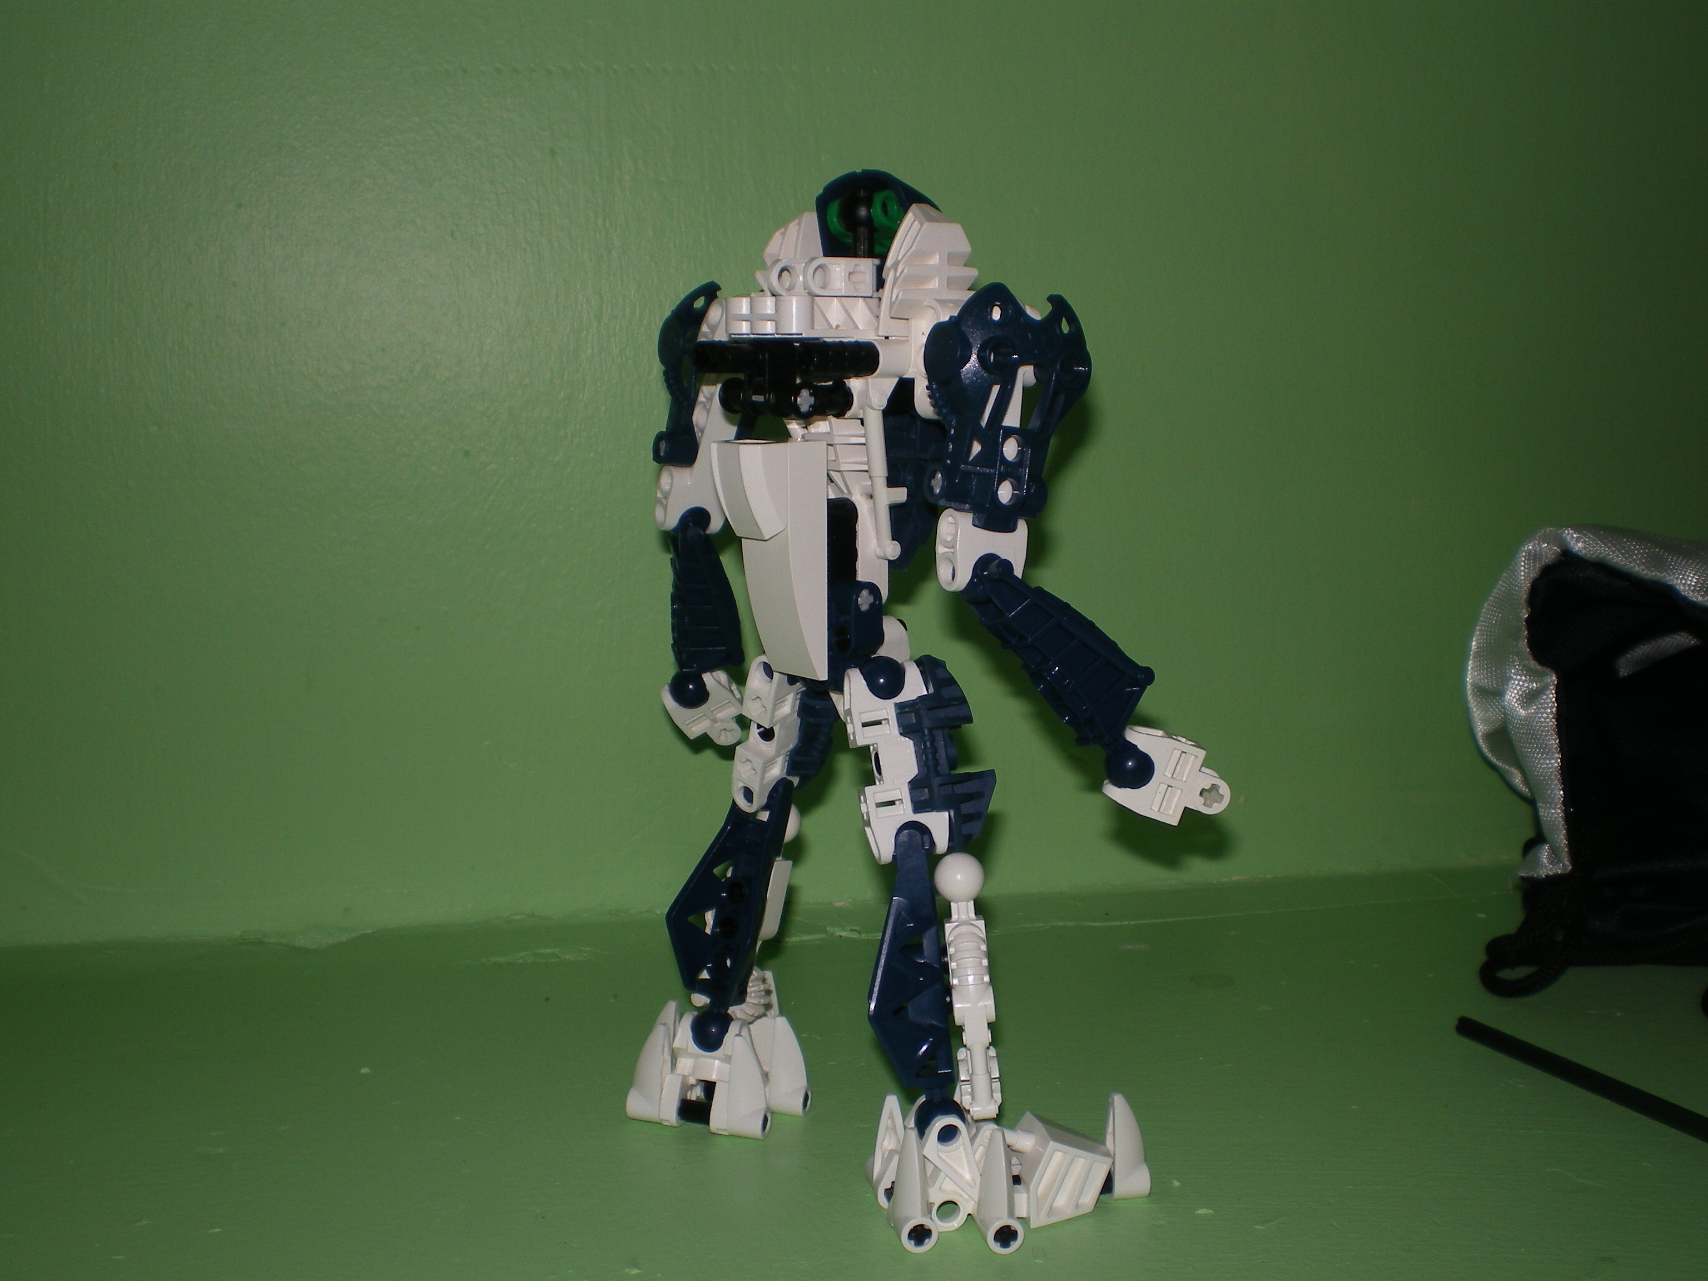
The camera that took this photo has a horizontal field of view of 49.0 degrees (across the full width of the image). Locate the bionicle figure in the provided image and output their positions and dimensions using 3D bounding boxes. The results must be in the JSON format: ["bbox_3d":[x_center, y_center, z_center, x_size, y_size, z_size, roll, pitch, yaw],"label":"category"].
[{"bbox_3d":[0.007,0.005,0.408,0.143,0.217,0.092,8,12,42],"label":"bionicle figure"}]

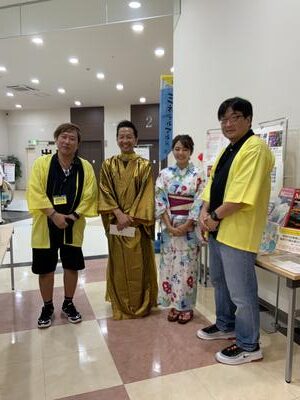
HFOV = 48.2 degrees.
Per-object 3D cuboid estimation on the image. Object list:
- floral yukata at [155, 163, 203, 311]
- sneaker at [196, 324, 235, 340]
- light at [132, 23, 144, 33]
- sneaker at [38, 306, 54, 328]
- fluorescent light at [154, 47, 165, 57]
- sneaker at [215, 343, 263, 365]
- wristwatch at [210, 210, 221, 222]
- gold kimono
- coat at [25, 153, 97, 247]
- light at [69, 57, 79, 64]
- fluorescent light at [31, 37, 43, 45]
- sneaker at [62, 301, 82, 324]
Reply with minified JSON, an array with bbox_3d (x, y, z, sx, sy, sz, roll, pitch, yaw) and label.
[{"bbox_3d":[0.247,0.287,2.886,0.420,1.250,0.360,1,6,7],"label":"floral yukata"},{"bbox_3d":[0.520,0.996,2.593,0.315,0.125,0.115,-1,6,-9],"label":"sneaker"},{"bbox_3d":[-0.241,-3.484,6.776,0.200,0.060,0.200,2,6,18],"label":"light"},{"bbox_3d":[-0.878,0.970,2.843,0.110,0.120,0.285,-1,6,-10],"label":"sneaker"},{"bbox_3d":[0.243,-3.638,8.238,0.200,0.060,0.200,2,6,18],"label":"fluorescent light"},{"bbox_3d":[0.614,1.029,2.287,0.320,0.125,0.115,-2,6,-17],"label":"sneaker"},{"bbox_3d":[0.436,0.108,2.230,0.042,0.068,0.055,-25,-15,21],"label":"wristwatch"},{"bbox_3d":[-0.189,0.289,2.977,0.530,1.400,0.430,0,6,-3],"label":"gold kimono"},{"bbox_3d":[-0.729,-0.008,2.835,0.600,0.760,0.380,-1,6,-14],"label":"coat"},{"bbox_3d":[-2.038,-3.716,8.940,0.200,0.060,0.200,2,6,18],"label":"light"},{"bbox_3d":[-2.517,-3.564,7.498,0.200,0.060,0.200,2,6,18],"label":"fluorescent light"},{"bbox_3d":[-0.679,0.962,2.918,0.110,0.120,0.285,-3,7,-30],"label":"sneaker"}]

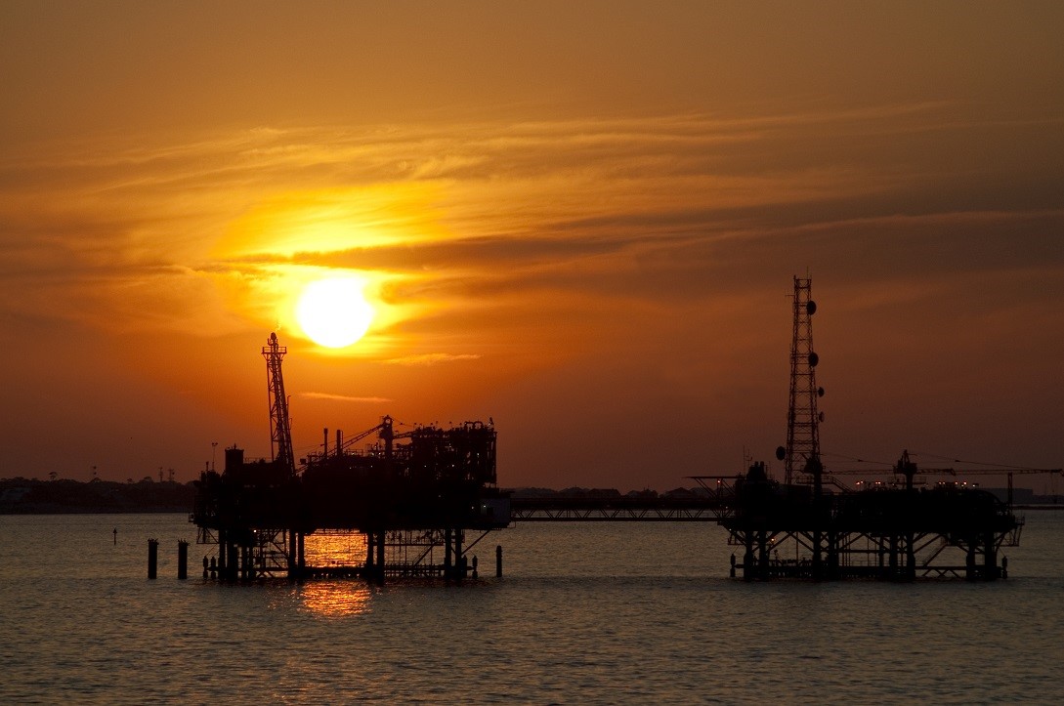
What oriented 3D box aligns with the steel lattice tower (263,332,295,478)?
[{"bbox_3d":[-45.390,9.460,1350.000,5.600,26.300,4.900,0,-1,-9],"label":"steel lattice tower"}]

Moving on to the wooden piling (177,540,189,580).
[{"bbox_3d":[-62.370,36.930,1342.000,1.650,6.900,1.650,0,-1,-9],"label":"wooden piling"}]

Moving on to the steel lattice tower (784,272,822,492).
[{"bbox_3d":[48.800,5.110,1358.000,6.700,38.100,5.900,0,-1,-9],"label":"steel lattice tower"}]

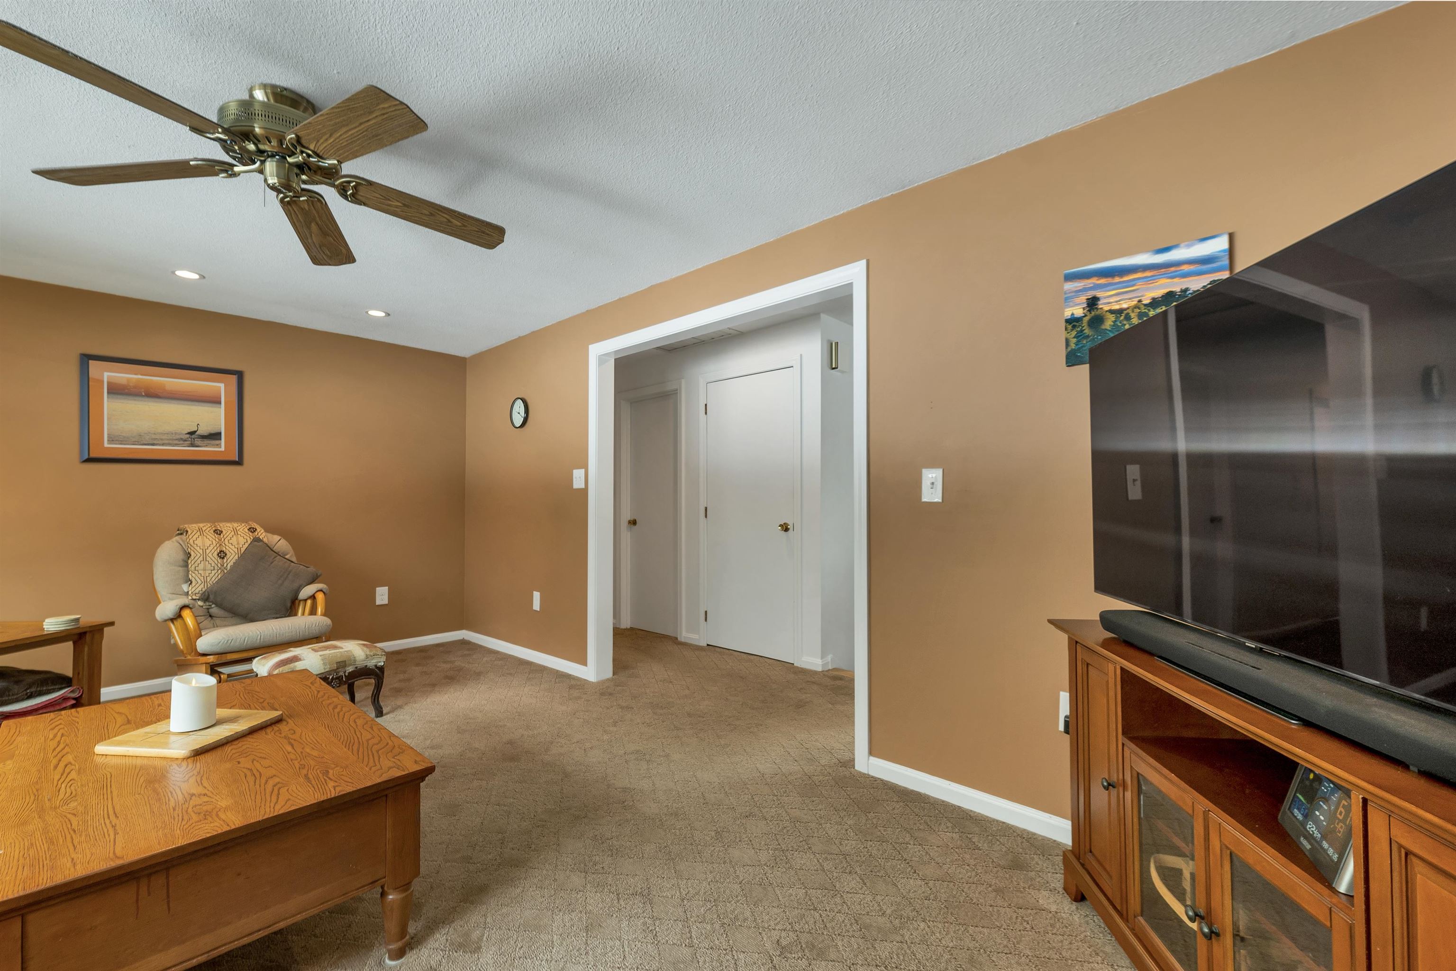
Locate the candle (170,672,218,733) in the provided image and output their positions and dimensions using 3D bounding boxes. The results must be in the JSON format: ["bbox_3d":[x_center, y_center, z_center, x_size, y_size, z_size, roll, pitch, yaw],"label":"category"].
[{"bbox_3d":[-1.530,0.621,1.623,0.096,0.135,0.096,0,-2,0],"label":"candle"}]

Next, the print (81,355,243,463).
[{"bbox_3d":[-3.425,-0.436,3.464,0.027,0.613,0.701,-2,-1,44],"label":"print"}]

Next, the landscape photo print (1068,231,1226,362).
[{"bbox_3d":[1.277,-0.555,1.746,0.408,0.316,0.020,-2,-2,41],"label":"landscape photo print"}]

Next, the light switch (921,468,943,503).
[{"bbox_3d":[0.777,0.000,2.162,0.080,0.126,0.020,-2,-2,41],"label":"light switch"}]

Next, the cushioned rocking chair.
[{"bbox_3d":[-2.730,0.729,3.246,0.760,1.000,0.680,-2,-2,37],"label":"cushioned rocking chair"}]

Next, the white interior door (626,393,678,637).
[{"bbox_3d":[-0.616,0.256,4.931,0.720,2.030,0.040,-2,-2,41],"label":"white interior door"}]

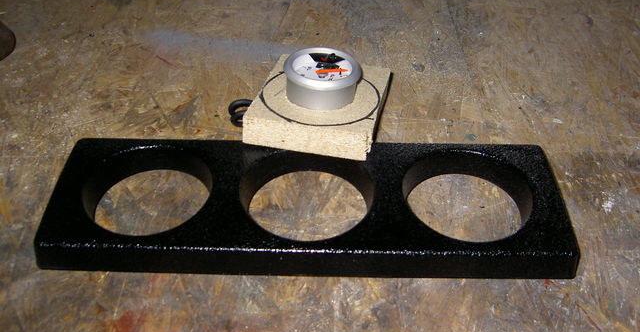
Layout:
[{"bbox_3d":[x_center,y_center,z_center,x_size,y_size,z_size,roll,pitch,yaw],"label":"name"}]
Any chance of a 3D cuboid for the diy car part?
[{"bbox_3d":[-0.009,0.028,0.449,0.359,0.027,0.105,1,43,1],"label":"diy car part"}]

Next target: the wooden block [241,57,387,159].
[{"bbox_3d":[0.002,-0.051,0.508,0.096,0.022,0.112,9,36,9],"label":"wooden block"}]

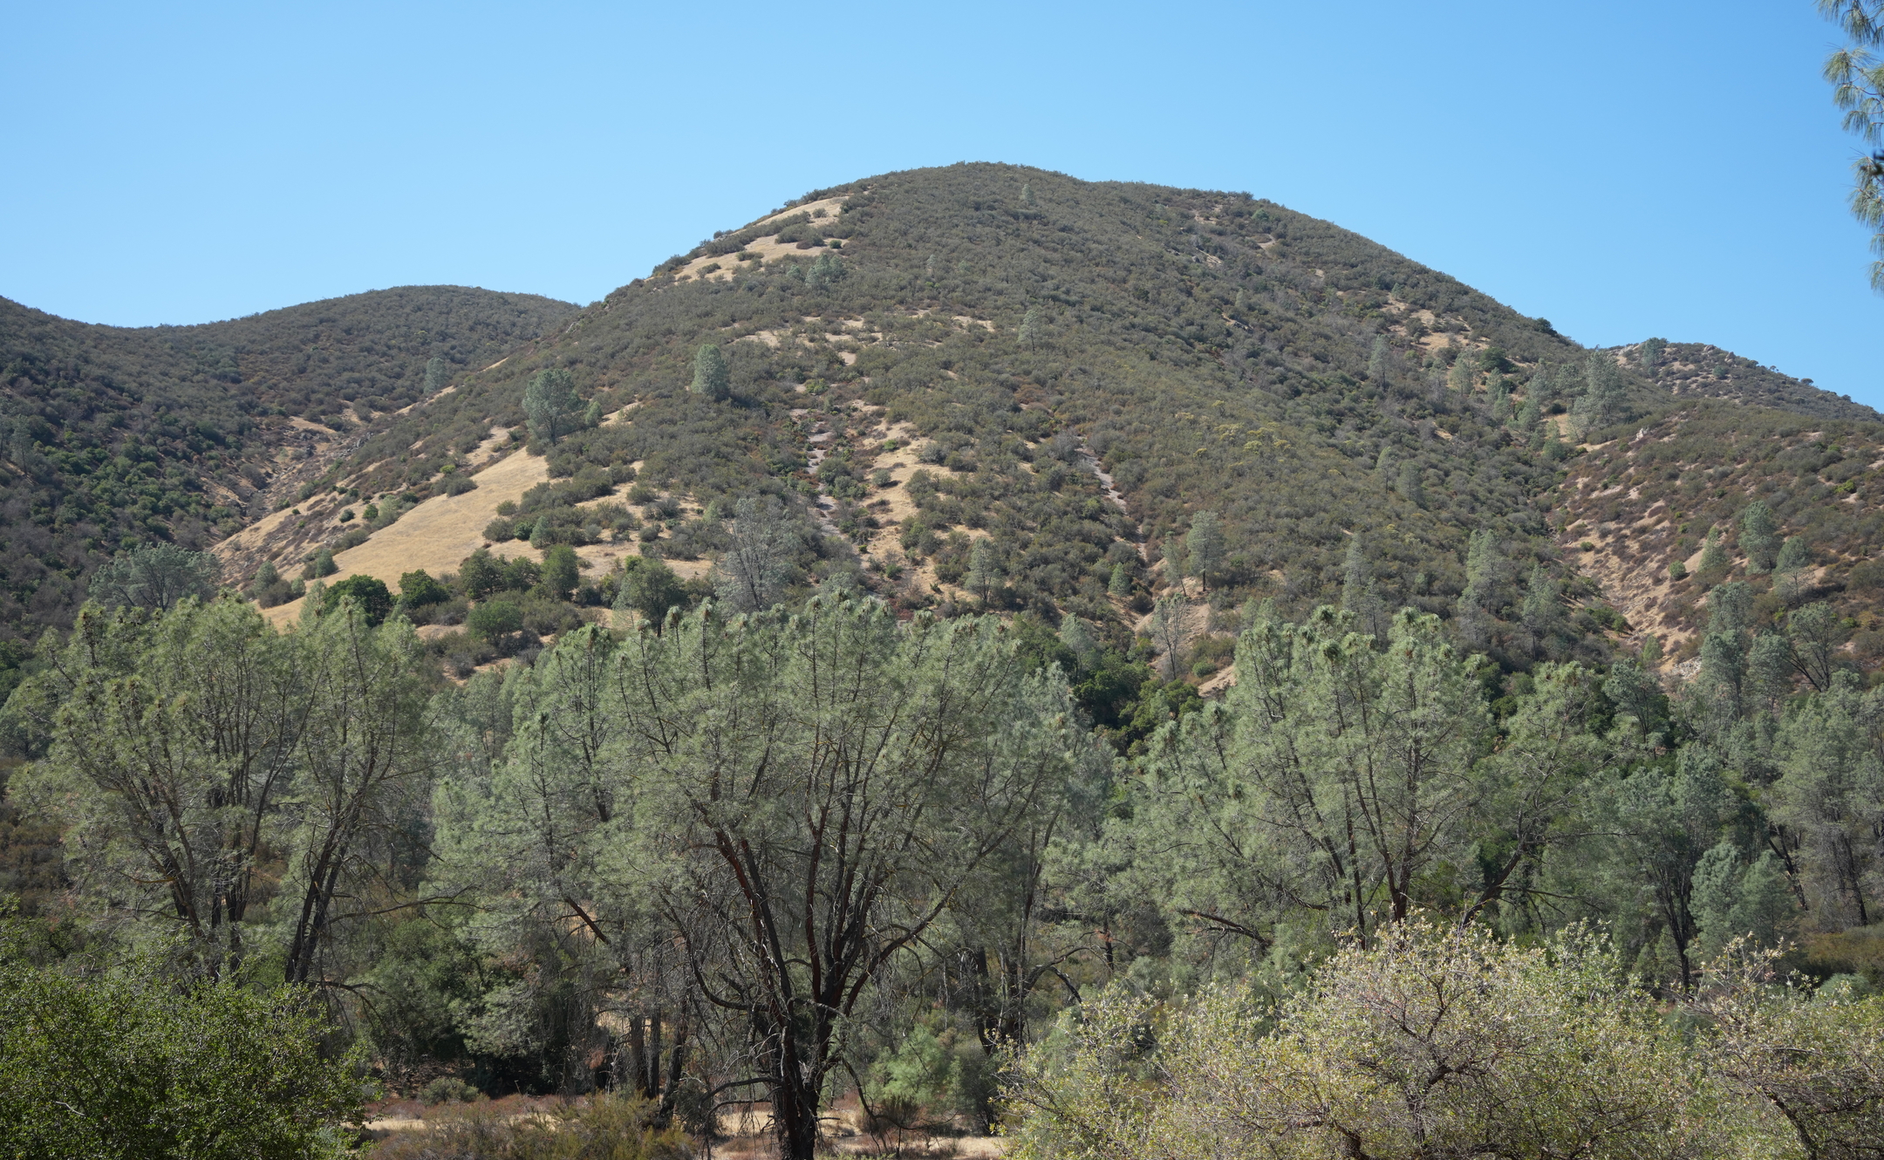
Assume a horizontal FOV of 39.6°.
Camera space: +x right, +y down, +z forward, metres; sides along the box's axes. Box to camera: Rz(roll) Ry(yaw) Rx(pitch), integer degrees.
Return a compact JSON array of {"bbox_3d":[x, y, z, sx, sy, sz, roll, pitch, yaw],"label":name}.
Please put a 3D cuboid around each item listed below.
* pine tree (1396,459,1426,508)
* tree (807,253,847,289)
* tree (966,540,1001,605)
[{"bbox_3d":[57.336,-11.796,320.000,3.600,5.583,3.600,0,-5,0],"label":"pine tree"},{"bbox_3d":[-25.890,-69.400,590.000,8.960,8.720,8.690,0,-8,0],"label":"tree"},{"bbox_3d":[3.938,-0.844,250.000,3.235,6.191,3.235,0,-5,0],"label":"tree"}]

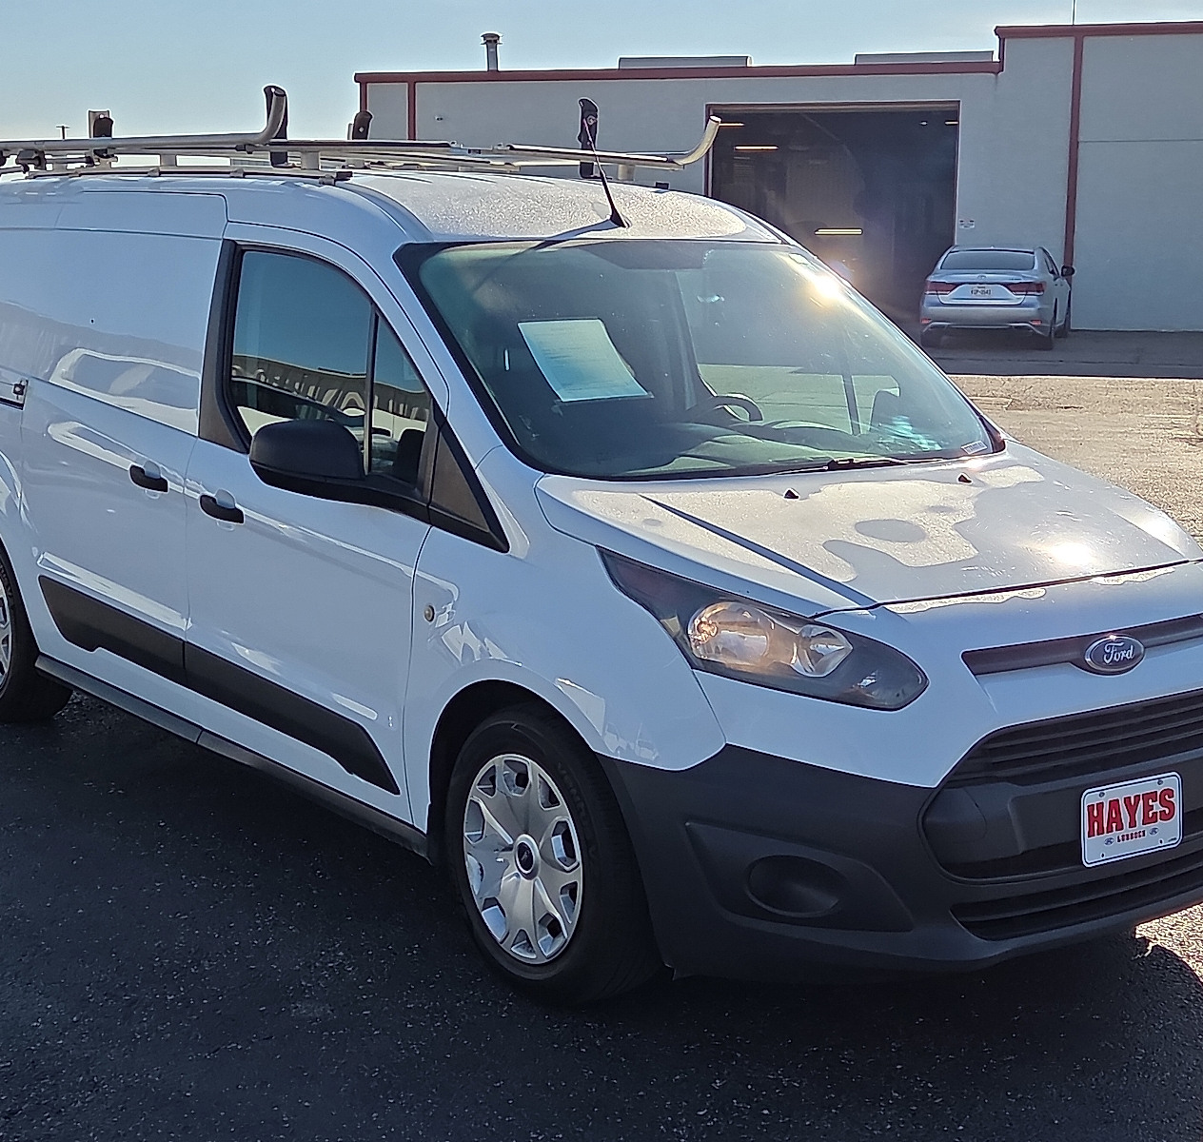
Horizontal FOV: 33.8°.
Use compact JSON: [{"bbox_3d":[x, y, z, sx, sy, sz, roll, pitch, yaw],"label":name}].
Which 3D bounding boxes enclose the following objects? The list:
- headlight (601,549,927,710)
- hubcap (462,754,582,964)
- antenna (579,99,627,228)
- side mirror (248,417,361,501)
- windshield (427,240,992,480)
[{"bbox_3d":[0.264,0.107,3.770,0.440,0.250,0.590,-6,11,-37],"label":"headlight"},{"bbox_3d":[-0.150,0.592,4.094,0.060,0.436,0.436,-6,11,-37],"label":"hubcap"},{"bbox_3d":[0.000,-1.033,5.065,0.045,0.368,0.065,-6,-18,-37],"label":"antenna"},{"bbox_3d":[-0.653,-0.266,4.440,0.235,0.175,0.150,-6,11,-37],"label":"side mirror"},{"bbox_3d":[0.278,-0.538,4.768,1.450,0.140,0.950,-6,45,-37],"label":"windshield"}]

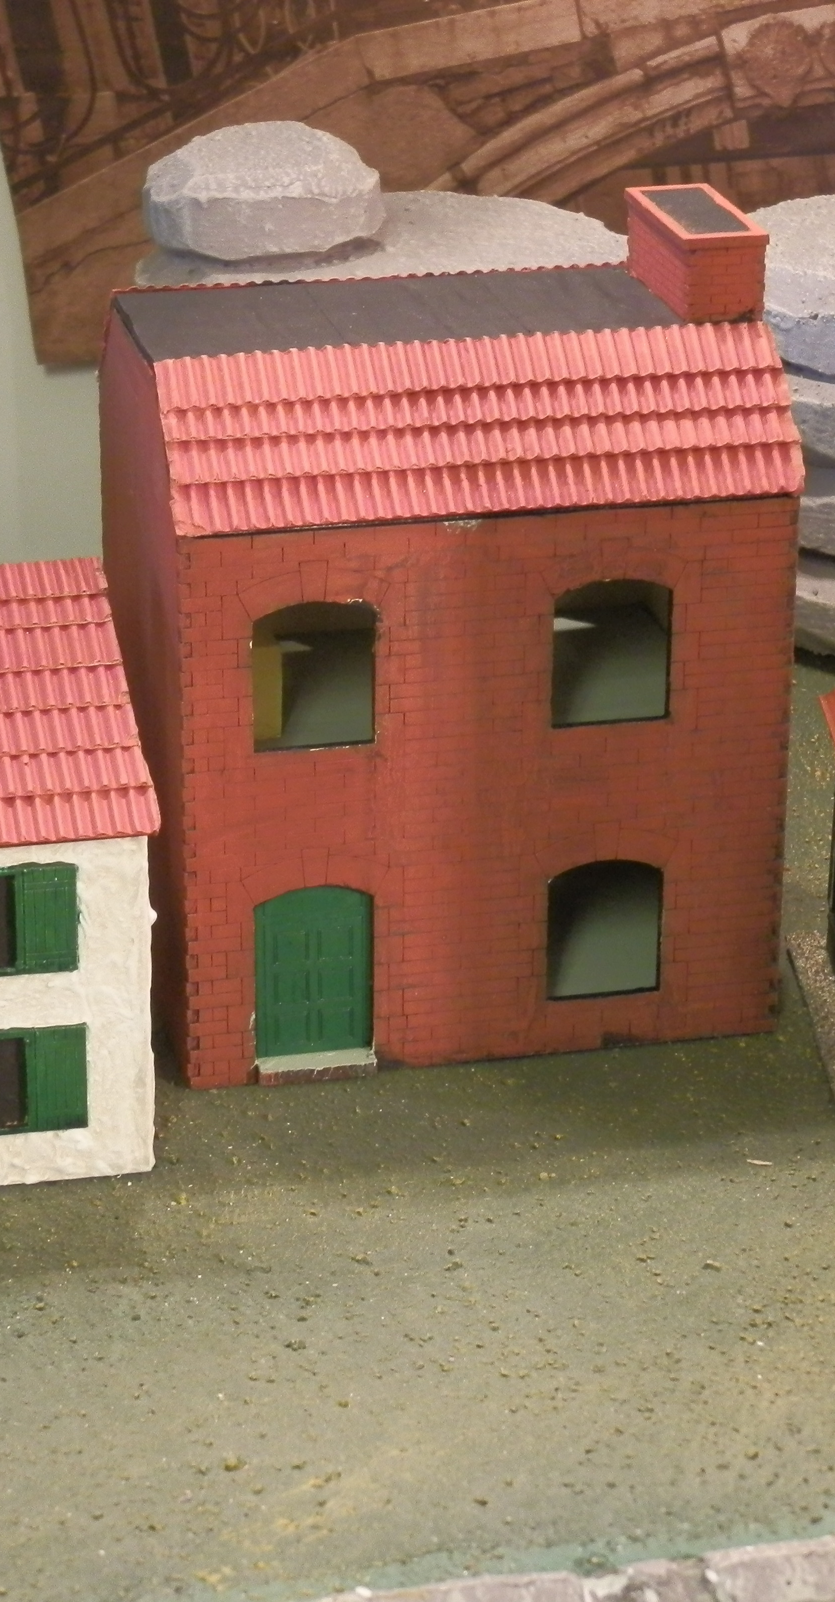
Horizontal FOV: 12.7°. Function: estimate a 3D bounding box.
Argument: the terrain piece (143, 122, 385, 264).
[{"bbox_3d":[-0.041,-0.165,1.013,0.065,0.026,0.054,-2,22,-5],"label":"terrain piece"}]

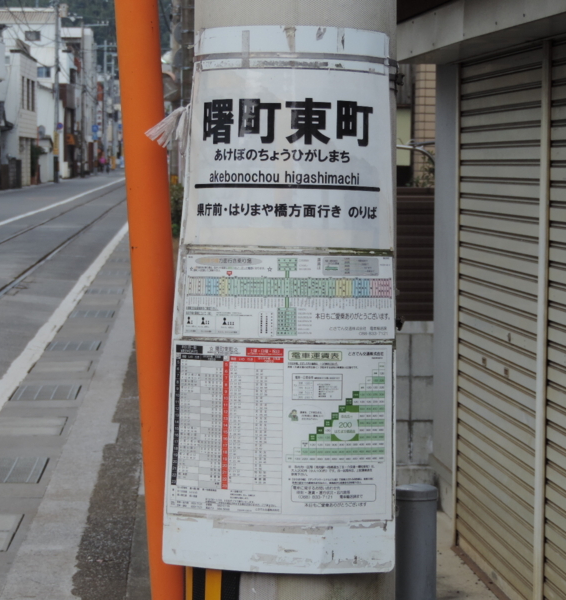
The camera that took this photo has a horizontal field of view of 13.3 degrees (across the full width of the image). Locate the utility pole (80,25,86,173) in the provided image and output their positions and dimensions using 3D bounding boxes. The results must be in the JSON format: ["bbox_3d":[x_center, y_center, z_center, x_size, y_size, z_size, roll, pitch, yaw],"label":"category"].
[{"bbox_3d":[-13.194,-13.220,160.000,0.320,10.200,0.320,0,3,0],"label":"utility pole"}]

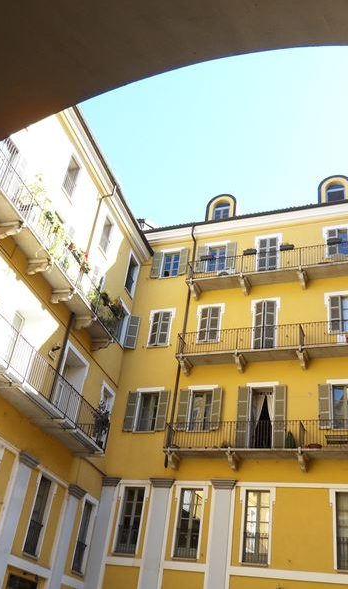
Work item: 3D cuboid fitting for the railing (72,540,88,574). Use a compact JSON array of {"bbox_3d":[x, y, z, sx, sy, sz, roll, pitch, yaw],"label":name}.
[{"bbox_3d":[-3.250,9.160,19.017,0.060,1.000,0.780,-4,-35,18],"label":"railing"}]

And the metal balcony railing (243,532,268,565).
[{"bbox_3d":[2.807,8.735,18.755,0.880,1.000,0.060,-6,-35,22],"label":"metal balcony railing"}]

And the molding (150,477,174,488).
[{"bbox_3d":[-0.393,6.968,20.094,0.994,0.293,0.250,-6,-37,20],"label":"molding"}]

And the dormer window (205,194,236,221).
[{"bbox_3d":[2.760,-4.244,29.850,1.690,2.154,1.300,-6,-35,21],"label":"dormer window"}]

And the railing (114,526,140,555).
[{"bbox_3d":[-1.781,9.242,20.565,0.896,1.036,0.060,-6,-35,22],"label":"railing"}]

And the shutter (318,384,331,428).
[{"bbox_3d":[5.829,4.315,21.035,0.480,1.799,0.050,-6,-35,21],"label":"shutter"}]

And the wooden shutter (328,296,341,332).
[{"bbox_3d":[6.675,0.784,22.533,0.460,1.740,0.050,-9,-36,26],"label":"wooden shutter"}]

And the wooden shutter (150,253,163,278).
[{"bbox_3d":[-0.879,-1.517,28.248,0.470,1.597,0.050,-6,-35,21],"label":"wooden shutter"}]

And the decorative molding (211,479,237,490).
[{"bbox_3d":[1.933,7.258,20.788,1.025,0.318,0.200,-6,-35,22],"label":"decorative molding"}]

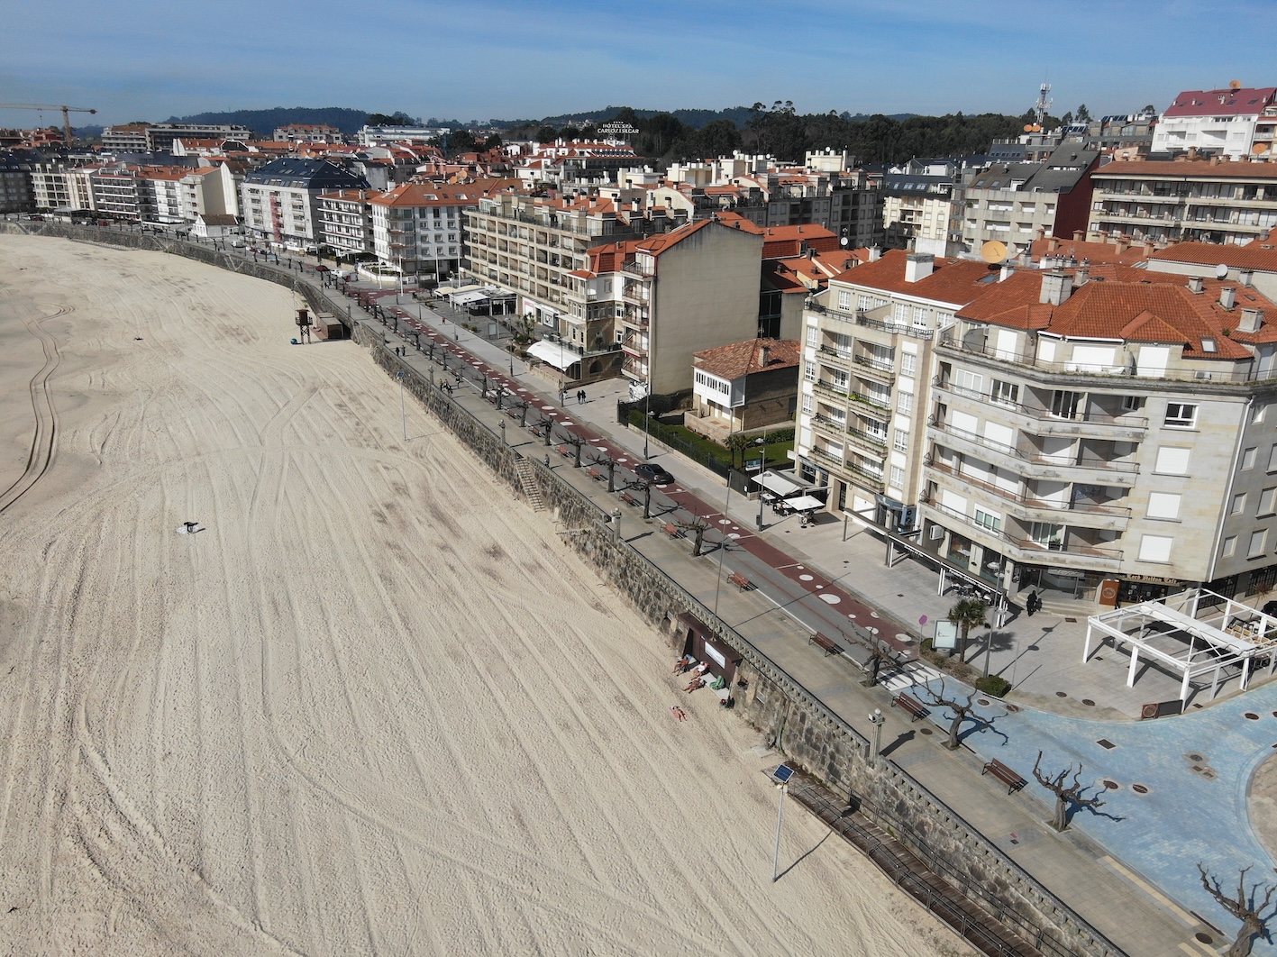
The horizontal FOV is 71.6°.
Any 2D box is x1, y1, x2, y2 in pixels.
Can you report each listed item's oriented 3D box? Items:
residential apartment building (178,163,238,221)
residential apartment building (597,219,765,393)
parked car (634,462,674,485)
[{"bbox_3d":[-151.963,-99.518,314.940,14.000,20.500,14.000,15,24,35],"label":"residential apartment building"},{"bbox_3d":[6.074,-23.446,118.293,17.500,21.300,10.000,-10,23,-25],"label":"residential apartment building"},{"bbox_3d":[1.483,-0.894,82.930,1.800,1.450,4.300,-11,23,-27],"label":"parked car"}]

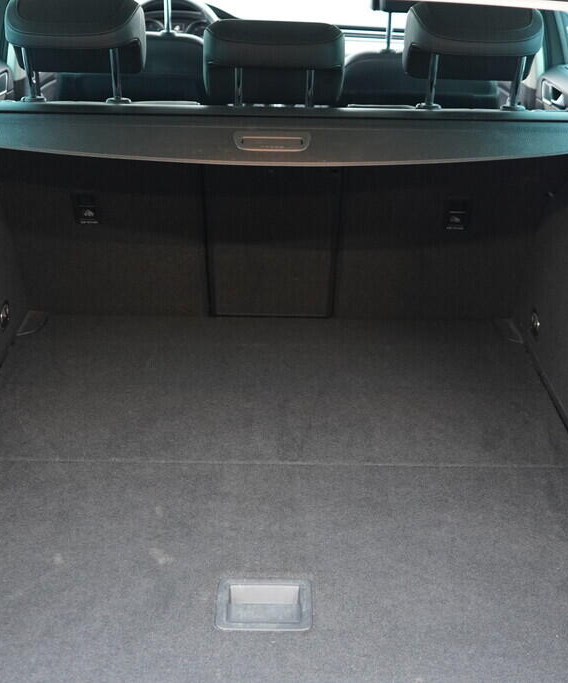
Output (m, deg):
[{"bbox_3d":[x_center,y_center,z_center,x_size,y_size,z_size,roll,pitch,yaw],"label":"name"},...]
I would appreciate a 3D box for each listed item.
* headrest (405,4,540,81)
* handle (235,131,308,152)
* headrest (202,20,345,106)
[{"bbox_3d":[0.318,-0.508,1.719,0.238,0.148,0.118,1,40,0],"label":"headrest"},{"bbox_3d":[-0.018,-0.314,1.607,0.118,0.020,0.053,1,46,0],"label":"handle"},{"bbox_3d":[-0.017,-0.474,1.748,0.240,0.150,0.115,1,40,0],"label":"headrest"}]

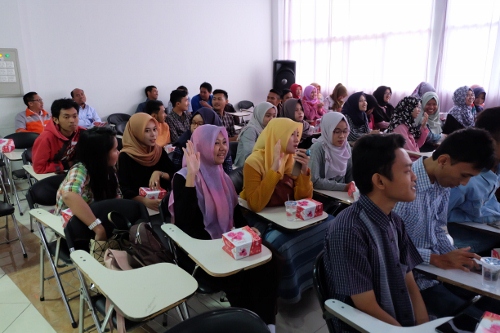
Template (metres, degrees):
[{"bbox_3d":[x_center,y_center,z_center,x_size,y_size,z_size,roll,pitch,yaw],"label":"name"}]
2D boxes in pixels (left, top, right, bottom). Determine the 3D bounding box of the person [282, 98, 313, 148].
[{"bbox_3d":[0.540,-0.029,3.825,0.460,1.294,0.750,-12,18,-39],"label":"person"}]

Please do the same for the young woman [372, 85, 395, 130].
[{"bbox_3d":[1.966,-0.438,5.211,0.480,1.310,0.750,-11,18,-37],"label":"young woman"}]

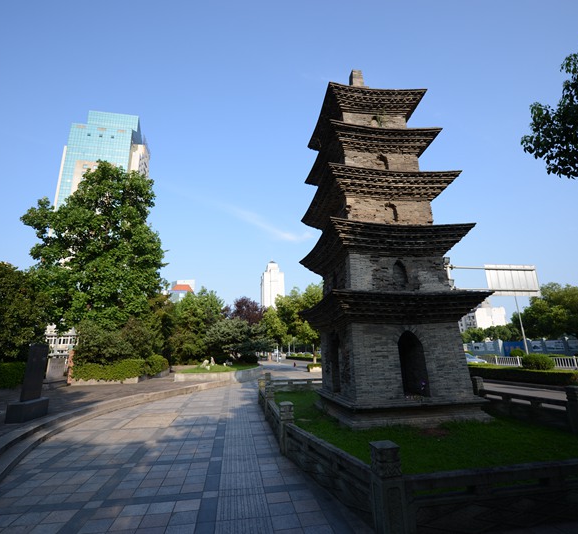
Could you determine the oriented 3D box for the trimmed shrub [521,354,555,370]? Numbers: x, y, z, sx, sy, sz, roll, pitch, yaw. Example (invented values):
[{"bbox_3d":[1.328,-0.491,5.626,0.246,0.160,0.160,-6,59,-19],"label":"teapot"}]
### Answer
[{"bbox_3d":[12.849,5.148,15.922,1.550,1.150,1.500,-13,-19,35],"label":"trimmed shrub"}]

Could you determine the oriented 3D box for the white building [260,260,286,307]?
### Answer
[{"bbox_3d":[-17.771,45.564,358.581,23.000,103.000,23.000,2,-15,-12],"label":"white building"}]

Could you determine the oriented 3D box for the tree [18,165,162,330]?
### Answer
[{"bbox_3d":[-13.152,-0.451,20.924,8.600,15.400,8.600,8,-18,-32],"label":"tree"}]

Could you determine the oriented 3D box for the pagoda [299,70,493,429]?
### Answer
[{"bbox_3d":[2.911,-1.823,11.030,4.460,12.800,4.460,1,-15,-8],"label":"pagoda"}]

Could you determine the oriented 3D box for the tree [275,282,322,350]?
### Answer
[{"bbox_3d":[1.635,5.059,26.587,5.200,7.200,5.200,-2,-15,3],"label":"tree"}]

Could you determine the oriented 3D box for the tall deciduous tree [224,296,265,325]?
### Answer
[{"bbox_3d":[-4.469,6.393,31.450,4.700,6.800,4.600,1,-15,-8],"label":"tall deciduous tree"}]

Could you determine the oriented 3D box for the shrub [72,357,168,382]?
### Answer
[{"bbox_3d":[-9.942,5.851,18.173,4.300,1.400,2.200,1,-15,-11],"label":"shrub"}]

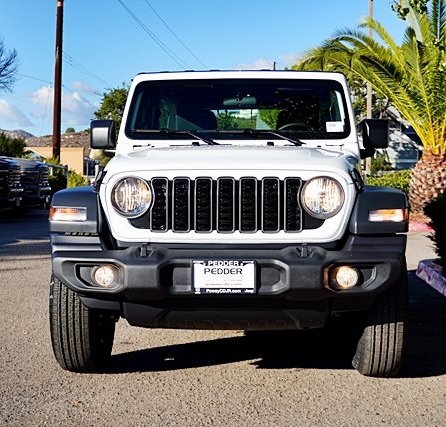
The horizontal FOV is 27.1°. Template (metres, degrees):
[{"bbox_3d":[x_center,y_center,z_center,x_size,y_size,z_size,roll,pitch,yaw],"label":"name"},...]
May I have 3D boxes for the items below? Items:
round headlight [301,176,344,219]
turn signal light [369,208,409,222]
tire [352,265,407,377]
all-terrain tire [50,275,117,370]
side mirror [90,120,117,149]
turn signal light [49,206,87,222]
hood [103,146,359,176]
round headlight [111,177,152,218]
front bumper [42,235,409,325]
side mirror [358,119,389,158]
[{"bbox_3d":[0.502,-0.078,4.655,0.220,0.220,0.100,0,3,3],"label":"round headlight"},{"bbox_3d":[0.844,0.010,4.687,0.190,0.076,0.100,0,3,3],"label":"turn signal light"},{"bbox_3d":[0.850,0.502,5.142,0.245,0.795,0.795,0,3,4],"label":"tire"},{"bbox_3d":[-0.757,0.496,5.225,0.245,0.795,0.795,0,3,4],"label":"all-terrain tire"},{"bbox_3d":[-0.783,-0.512,6.109,0.185,0.205,0.130,0,3,3],"label":"side mirror"},{"bbox_3d":[-0.794,0.004,4.771,0.190,0.076,0.100,0,3,3],"label":"turn signal light"},{"bbox_3d":[0.052,-0.285,5.245,1.440,0.220,1.170,0,3,3],"label":"hood"},{"bbox_3d":[-0.458,-0.081,4.705,0.220,0.220,0.100,0,3,3],"label":"round headlight"},{"bbox_3d":[0.018,0.316,4.614,1.760,0.450,0.360,0,3,3],"label":"front bumper"},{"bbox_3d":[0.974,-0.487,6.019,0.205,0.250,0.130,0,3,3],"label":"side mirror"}]

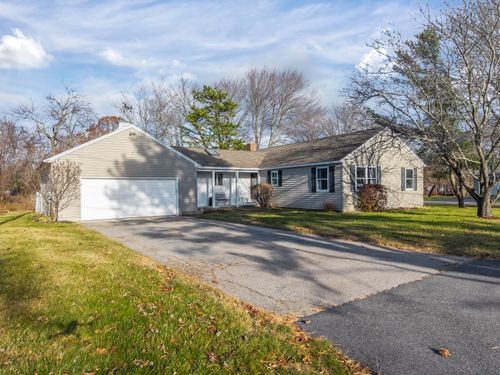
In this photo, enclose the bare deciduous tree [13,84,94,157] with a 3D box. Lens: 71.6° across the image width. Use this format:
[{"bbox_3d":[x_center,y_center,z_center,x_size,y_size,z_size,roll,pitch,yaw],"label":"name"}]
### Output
[{"bbox_3d":[-17.950,-3.900,32.000,7.600,11.100,7.400,0,0,0],"label":"bare deciduous tree"}]

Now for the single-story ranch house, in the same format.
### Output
[{"bbox_3d":[-1.700,-0.950,22.900,20.700,5.200,14.800,0,0,-32],"label":"single-story ranch house"}]

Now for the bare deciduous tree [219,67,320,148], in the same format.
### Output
[{"bbox_3d":[2.600,-7.100,46.000,13.500,17.600,12.500,0,0,0],"label":"bare deciduous tree"}]

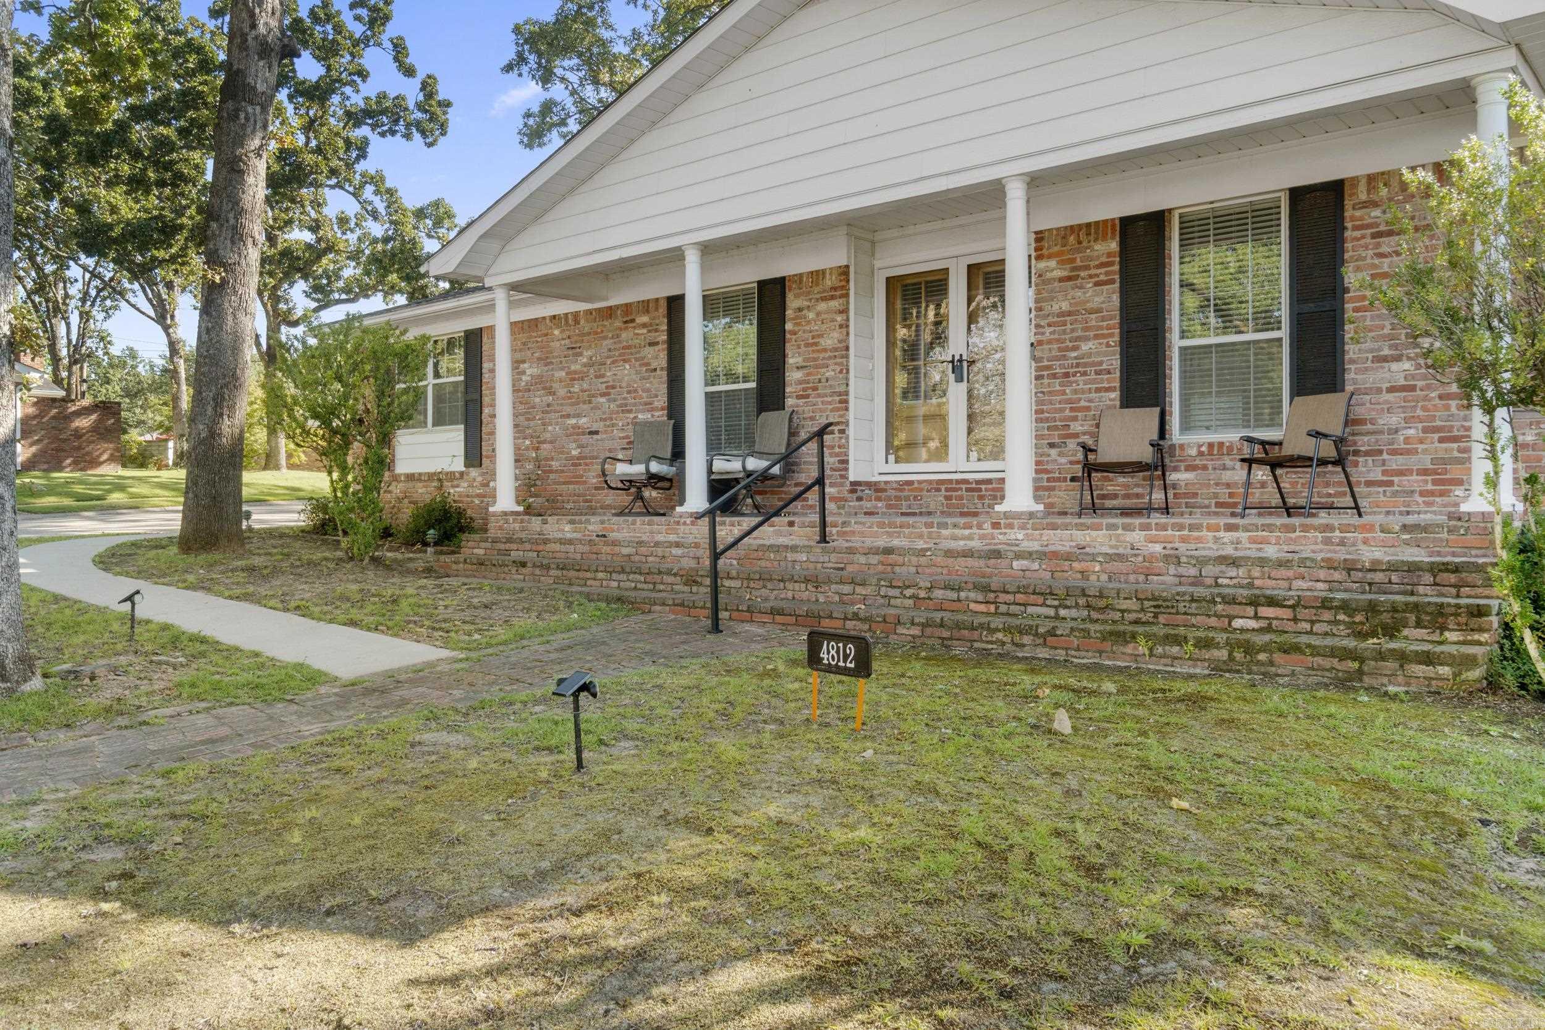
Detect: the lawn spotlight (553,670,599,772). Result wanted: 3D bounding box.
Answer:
[{"bbox_3d":[-0.659,0.696,3.920,0.140,0.330,0.130,0,0,45],"label":"lawn spotlight"}]

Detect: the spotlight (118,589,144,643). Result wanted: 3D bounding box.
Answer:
[{"bbox_3d":[-4.125,0.647,7.450,0.150,0.335,0.130,0,0,-31],"label":"spotlight"}]

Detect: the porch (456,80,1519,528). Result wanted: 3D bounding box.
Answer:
[{"bbox_3d":[1.011,-1.175,9.766,9.221,2.450,1.703,0,0,41],"label":"porch"}]

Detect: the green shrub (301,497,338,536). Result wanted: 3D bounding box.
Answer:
[{"bbox_3d":[-6.120,0.017,15.900,0.800,0.560,0.750,0,0,41],"label":"green shrub"}]

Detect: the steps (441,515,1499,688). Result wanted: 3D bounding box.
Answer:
[{"bbox_3d":[0.208,0.418,8.664,9.051,0.770,1.216,0,0,41],"label":"steps"}]

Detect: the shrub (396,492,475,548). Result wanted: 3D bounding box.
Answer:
[{"bbox_3d":[-4.011,0.058,13.800,0.880,0.670,0.820,0,0,41],"label":"shrub"}]

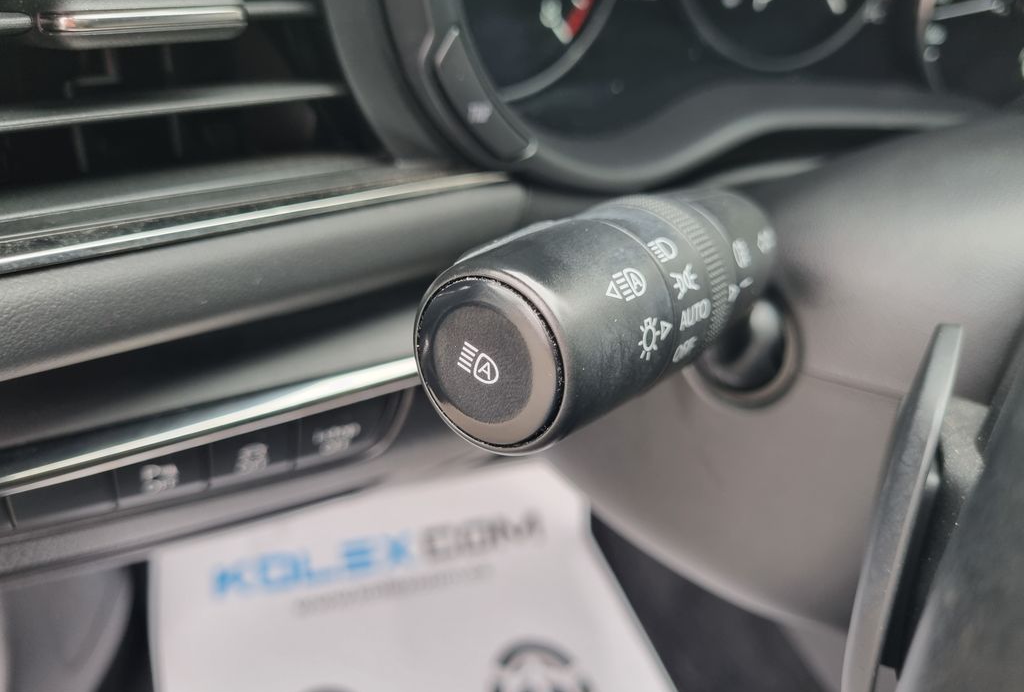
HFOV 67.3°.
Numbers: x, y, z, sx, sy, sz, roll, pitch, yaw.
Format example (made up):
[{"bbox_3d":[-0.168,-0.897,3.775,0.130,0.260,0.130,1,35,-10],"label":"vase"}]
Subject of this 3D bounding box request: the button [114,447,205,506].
[{"bbox_3d":[-0.092,0.031,0.200,0.022,0.014,0.008,-16,35,-25],"label":"button"}]

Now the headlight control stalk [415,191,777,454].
[{"bbox_3d":[0.020,-0.009,0.133,0.032,0.032,0.089,19,25,28],"label":"headlight control stalk"}]

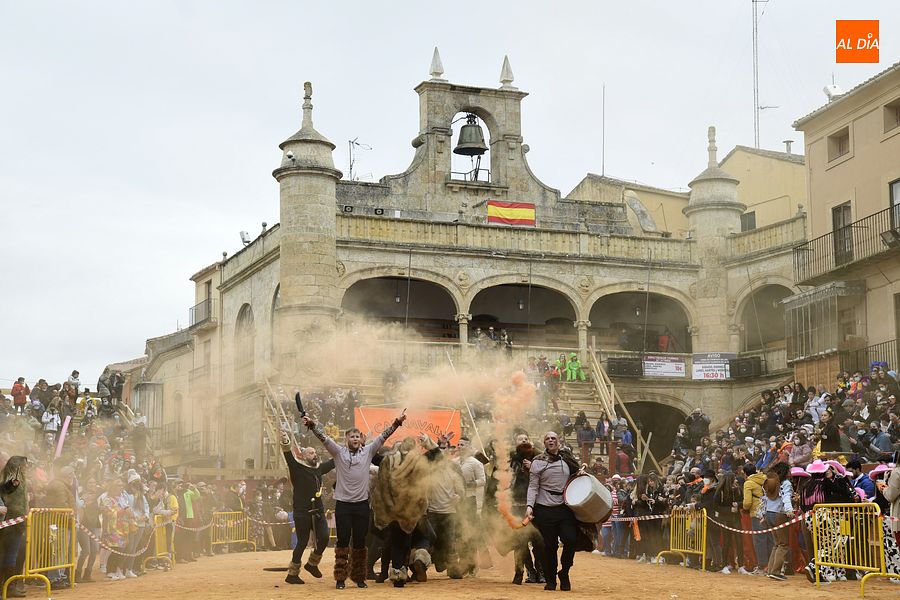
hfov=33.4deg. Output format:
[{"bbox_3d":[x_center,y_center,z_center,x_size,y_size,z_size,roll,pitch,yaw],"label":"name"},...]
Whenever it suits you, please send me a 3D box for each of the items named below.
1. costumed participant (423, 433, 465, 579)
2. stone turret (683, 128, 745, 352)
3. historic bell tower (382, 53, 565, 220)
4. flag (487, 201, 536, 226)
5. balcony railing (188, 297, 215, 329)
[{"bbox_3d":[-0.080,2.570,18.700,0.560,1.770,0.470,-1,-8,3],"label":"costumed participant"},{"bbox_3d":[10.218,-2.399,58.275,2.409,8.923,2.409,0,-8,0],"label":"stone turret"},{"bbox_3d":[0.866,-6.544,60.400,7.200,6.700,1.200,3,-9,-21],"label":"historic bell tower"},{"bbox_3d":[2.631,-3.658,63.500,2.250,1.000,0.050,3,-9,-24],"label":"flag"},{"bbox_3d":[-11.067,0.617,67.000,0.500,0.959,2.961,4,-9,-23],"label":"balcony railing"}]

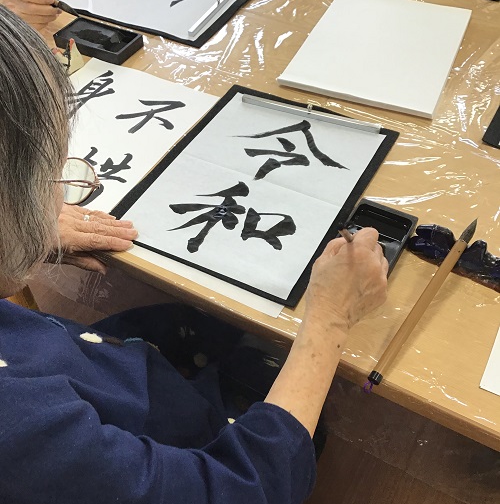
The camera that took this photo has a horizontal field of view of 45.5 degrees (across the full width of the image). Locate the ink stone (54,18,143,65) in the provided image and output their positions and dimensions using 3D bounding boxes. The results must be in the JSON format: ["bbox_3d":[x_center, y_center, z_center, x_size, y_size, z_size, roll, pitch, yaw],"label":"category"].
[{"bbox_3d":[-0.261,-0.367,1.037,0.138,0.019,0.073,21,52,19],"label":"ink stone"}]

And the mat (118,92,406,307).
[{"bbox_3d":[0.011,-0.099,0.802,0.243,0.004,0.334,21,52,19],"label":"mat"}]

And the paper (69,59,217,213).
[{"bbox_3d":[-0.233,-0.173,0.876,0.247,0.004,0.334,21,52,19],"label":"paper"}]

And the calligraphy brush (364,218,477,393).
[{"bbox_3d":[0.193,0.049,0.648,0.015,0.015,0.268,28,59,23],"label":"calligraphy brush"}]

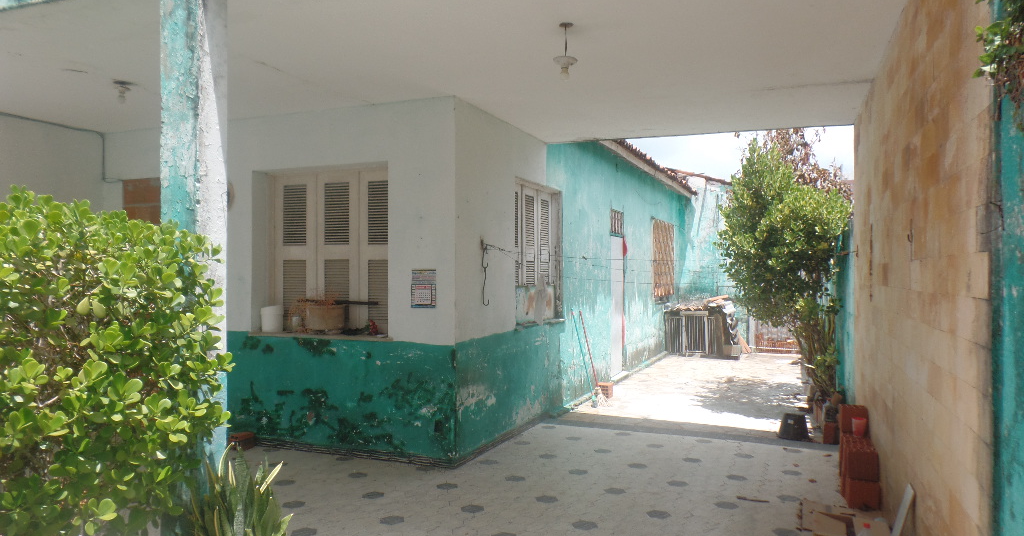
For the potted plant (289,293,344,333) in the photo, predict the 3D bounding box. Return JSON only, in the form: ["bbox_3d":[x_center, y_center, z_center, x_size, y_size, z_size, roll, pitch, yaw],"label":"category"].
[{"bbox_3d":[-1.707,0.390,5.970,0.450,0.340,0.320,0,0,23],"label":"potted plant"}]

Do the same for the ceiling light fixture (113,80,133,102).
[{"bbox_3d":[-2.828,-1.278,4.940,0.135,0.155,0.135,0,0,23],"label":"ceiling light fixture"}]

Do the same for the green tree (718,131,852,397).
[{"bbox_3d":[3.530,-0.032,8.750,1.600,3.300,1.750,0,0,23],"label":"green tree"}]

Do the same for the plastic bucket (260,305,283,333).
[{"bbox_3d":[-2.170,0.460,6.140,0.187,0.228,0.187,0,0,0],"label":"plastic bucket"}]

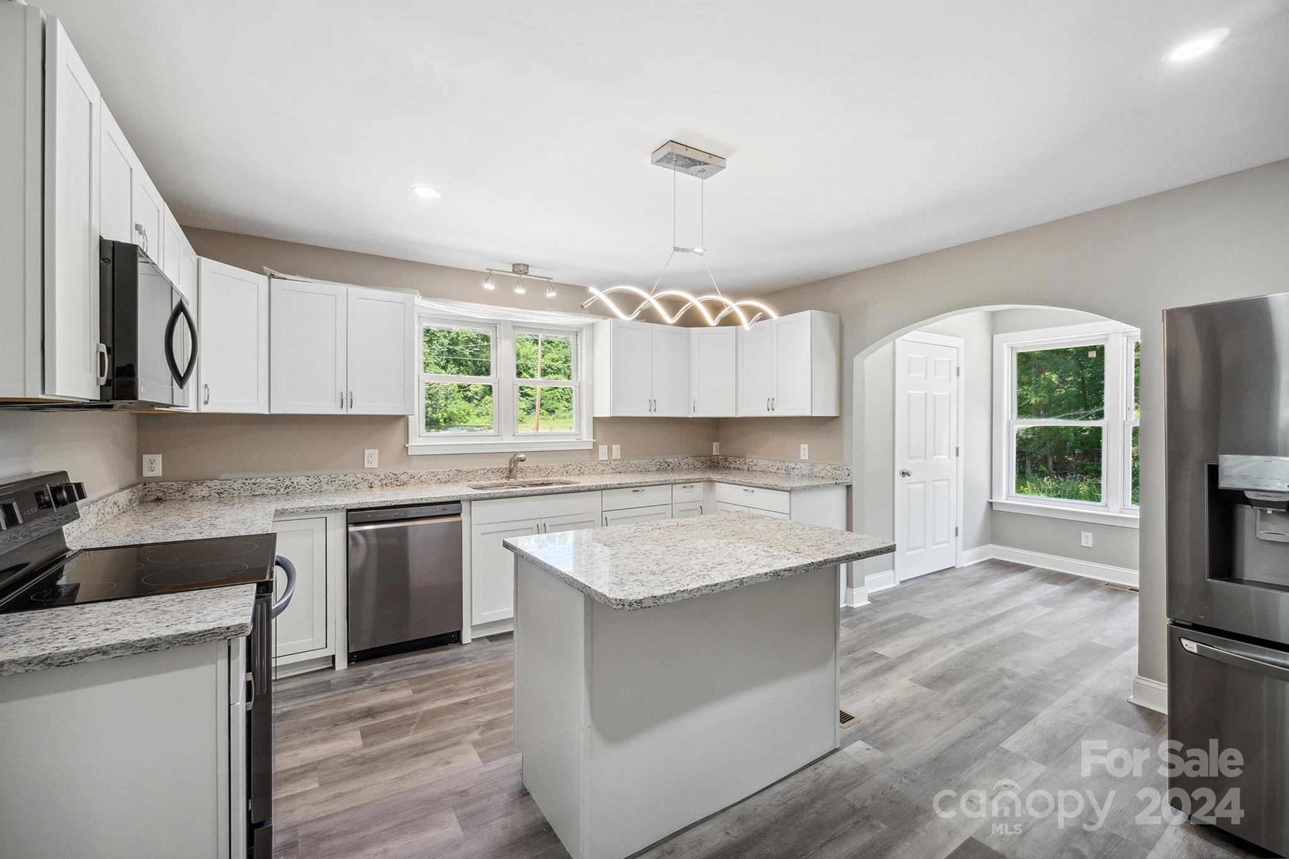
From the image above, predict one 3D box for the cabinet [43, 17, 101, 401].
[{"bbox_3d":[-1.378,-0.442,1.095,0.325,0.755,0.297,0,1,-33],"label":"cabinet"}]

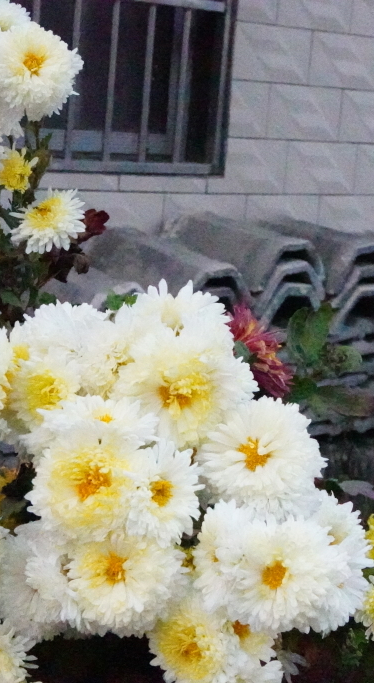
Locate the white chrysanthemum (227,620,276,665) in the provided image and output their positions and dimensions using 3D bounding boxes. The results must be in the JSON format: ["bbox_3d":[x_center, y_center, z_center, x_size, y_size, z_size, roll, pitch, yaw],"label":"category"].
[{"bbox_3d":[0.046,0.225,1.070,0.048,0.048,0.029,2,-6,-11],"label":"white chrysanthemum"}]

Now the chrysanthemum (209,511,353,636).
[{"bbox_3d":[0.065,0.164,0.990,0.098,0.086,0.058,5,-11,5],"label":"chrysanthemum"}]

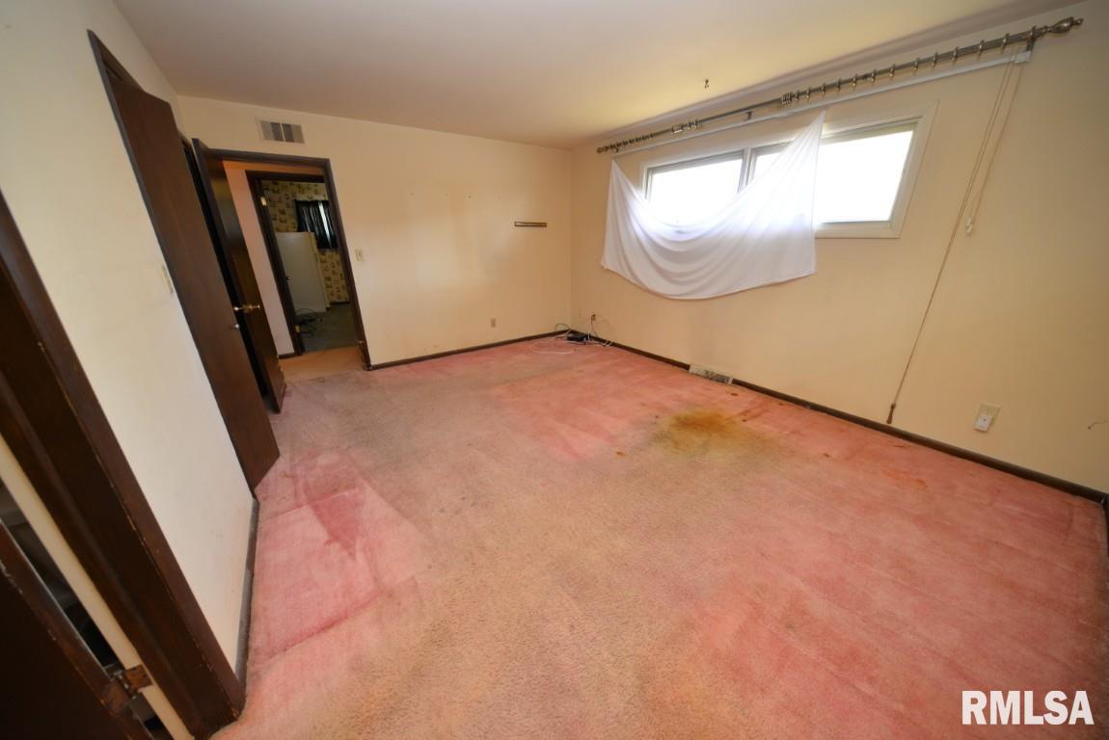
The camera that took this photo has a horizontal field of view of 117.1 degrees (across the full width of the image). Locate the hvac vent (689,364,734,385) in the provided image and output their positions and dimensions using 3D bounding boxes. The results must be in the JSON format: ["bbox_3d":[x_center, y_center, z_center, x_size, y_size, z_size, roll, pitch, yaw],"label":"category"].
[{"bbox_3d":[1.647,0.042,3.589,0.040,0.095,0.450,-15,25,-35],"label":"hvac vent"}]

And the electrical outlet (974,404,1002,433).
[{"bbox_3d":[2.717,0.303,2.123,0.035,0.145,0.075,-15,25,-35],"label":"electrical outlet"}]

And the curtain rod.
[{"bbox_3d":[1.506,-2.106,2.798,0.100,0.080,3.250,-15,25,-35],"label":"curtain rod"}]

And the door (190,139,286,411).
[{"bbox_3d":[-2.570,-0.696,2.844,0.040,2.030,0.730,-13,24,-30],"label":"door"}]

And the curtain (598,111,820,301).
[{"bbox_3d":[1.331,-1.451,3.371,0.100,1.470,2.340,-15,25,-35],"label":"curtain"}]

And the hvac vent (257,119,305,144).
[{"bbox_3d":[-2.318,-2.026,2.886,0.310,0.170,0.025,-15,25,-35],"label":"hvac vent"}]

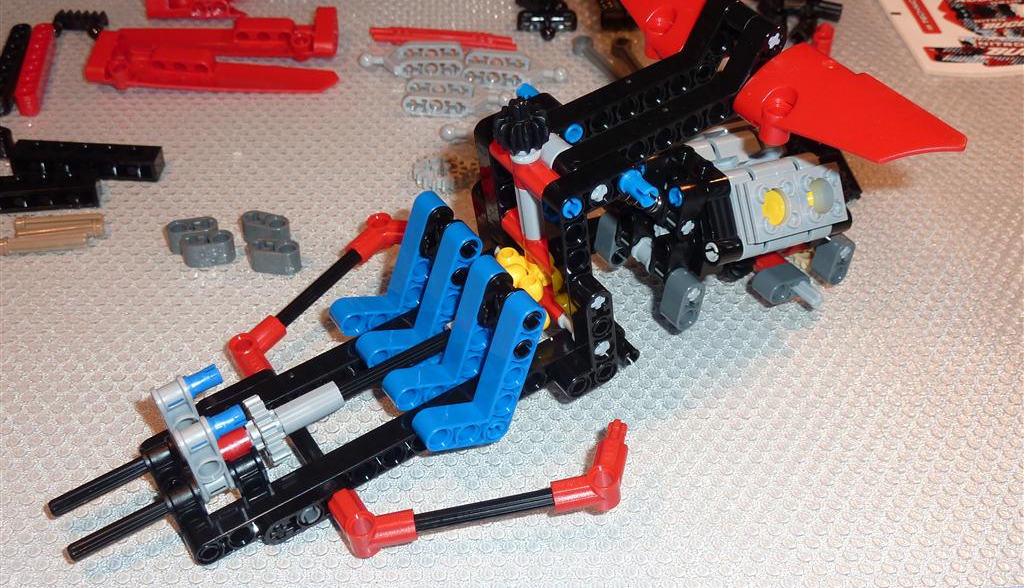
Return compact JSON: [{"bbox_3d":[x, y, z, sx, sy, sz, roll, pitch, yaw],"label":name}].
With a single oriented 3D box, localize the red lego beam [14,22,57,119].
[{"bbox_3d":[-0.173,-0.082,0.453,0.008,0.008,0.056,-5,40,-8],"label":"red lego beam"}]

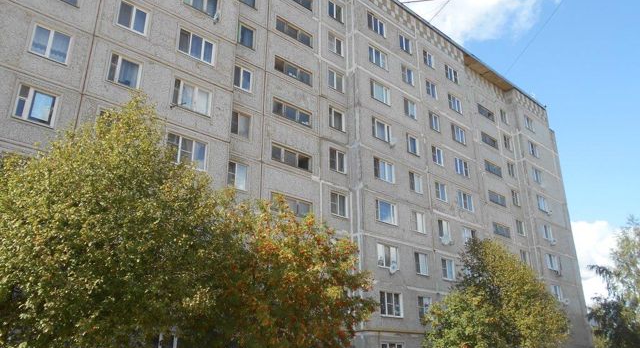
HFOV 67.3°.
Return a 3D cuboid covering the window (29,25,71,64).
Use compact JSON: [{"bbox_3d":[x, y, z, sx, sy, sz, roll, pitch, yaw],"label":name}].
[{"bbox_3d":[-10.321,-4.928,18.406,1.345,1.357,0.200,18,-27,-39],"label":"window"}]

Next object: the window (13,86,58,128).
[{"bbox_3d":[-10.420,-2.489,17.636,1.400,1.400,0.150,18,-27,-39],"label":"window"}]

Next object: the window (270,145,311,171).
[{"bbox_3d":[-1.618,-0.937,27.009,2.860,1.050,0.150,18,-27,-39],"label":"window"}]

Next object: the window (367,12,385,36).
[{"bbox_3d":[4.096,-10.710,34.797,1.968,1.357,0.200,18,-27,-39],"label":"window"}]

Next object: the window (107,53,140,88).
[{"bbox_3d":[-8.275,-4.338,20.437,1.370,1.370,0.150,18,-27,-39],"label":"window"}]

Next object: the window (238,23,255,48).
[{"bbox_3d":[-4.123,-7.774,26.969,1.240,1.380,0.200,18,-28,-38],"label":"window"}]

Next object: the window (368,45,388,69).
[{"bbox_3d":[4.055,-8.082,33.593,2.000,1.370,0.150,18,-28,-38],"label":"window"}]

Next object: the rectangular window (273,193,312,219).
[{"bbox_3d":[-1.542,1.755,25.612,2.850,0.970,0.150,18,-28,-38],"label":"rectangular window"}]

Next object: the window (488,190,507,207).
[{"bbox_3d":[15.454,2.163,41.904,2.750,0.800,0.200,18,-28,-38],"label":"window"}]

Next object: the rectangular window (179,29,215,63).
[{"bbox_3d":[-5.965,-6.167,23.392,2.000,1.350,0.150,18,-27,-39],"label":"rectangular window"}]

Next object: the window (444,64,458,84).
[{"bbox_3d":[11.167,-8.365,40.757,1.900,1.387,0.150,18,-28,-39],"label":"window"}]

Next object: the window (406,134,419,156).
[{"bbox_3d":[6.550,-2.052,33.948,1.375,1.357,0.200,18,-27,-39],"label":"window"}]

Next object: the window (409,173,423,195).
[{"bbox_3d":[6.465,0.617,32.493,1.390,1.340,0.150,18,-28,-38],"label":"window"}]

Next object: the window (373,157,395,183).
[{"bbox_3d":[4.066,-0.208,30.510,1.970,1.370,0.150,18,-28,-38],"label":"window"}]

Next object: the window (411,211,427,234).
[{"bbox_3d":[6.454,3.098,31.576,1.400,1.360,0.200,18,-28,-38],"label":"window"}]

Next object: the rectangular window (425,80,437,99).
[{"bbox_3d":[8.702,-6.557,37.532,1.240,1.300,0.200,18,-28,-38],"label":"rectangular window"}]

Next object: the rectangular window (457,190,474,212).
[{"bbox_3d":[11.158,2.082,36.718,1.900,1.387,0.150,18,-28,-39],"label":"rectangular window"}]

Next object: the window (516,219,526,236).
[{"bbox_3d":[18.084,4.802,43.408,1.300,1.300,0.200,18,-28,-38],"label":"window"}]

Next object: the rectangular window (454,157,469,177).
[{"bbox_3d":[11.292,-0.524,38.220,2.010,1.360,0.150,18,-27,-39],"label":"rectangular window"}]

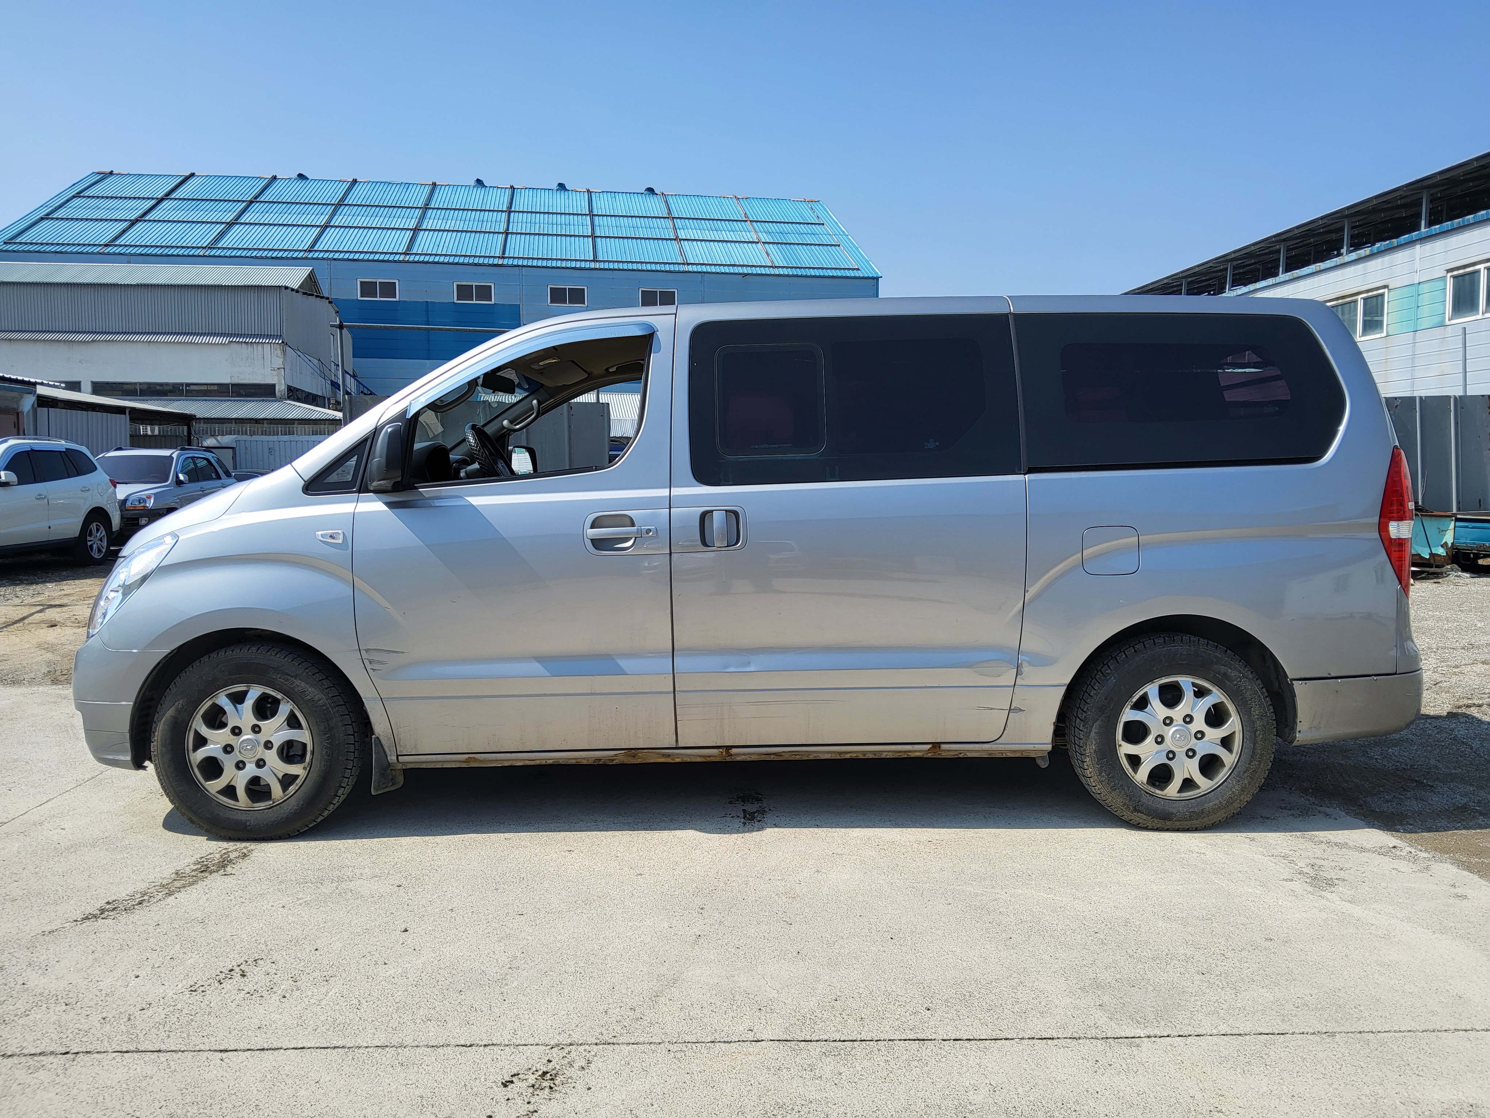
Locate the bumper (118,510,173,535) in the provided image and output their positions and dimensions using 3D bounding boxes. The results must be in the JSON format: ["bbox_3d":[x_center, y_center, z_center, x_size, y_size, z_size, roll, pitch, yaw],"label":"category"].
[{"bbox_3d":[-9.773,-0.469,16.885,1.800,0.500,0.570,-1,5,-8],"label":"bumper"}]

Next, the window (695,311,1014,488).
[{"bbox_3d":[0.380,-0.547,3.821,1.120,0.590,0.050,-1,-9,0],"label":"window"}]

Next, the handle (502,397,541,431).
[{"bbox_3d":[-1.058,-0.681,5.342,0.230,0.075,0.035,-34,-33,5],"label":"handle"}]

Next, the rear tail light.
[{"bbox_3d":[2.257,-0.134,3.922,0.160,0.530,0.210,-5,0,0],"label":"rear tail light"}]

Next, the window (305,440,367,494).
[{"bbox_3d":[-1.421,-0.317,3.886,0.225,0.200,0.030,0,-11,10],"label":"window"}]

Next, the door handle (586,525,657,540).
[{"bbox_3d":[-0.414,-0.089,3.760,0.240,0.043,0.050,-2,3,0],"label":"door handle"}]

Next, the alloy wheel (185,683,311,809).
[{"bbox_3d":[-1.702,0.640,3.922,0.440,0.440,0.170,-1,5,0],"label":"alloy wheel"}]

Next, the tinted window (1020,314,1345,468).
[{"bbox_3d":[1.479,-0.577,3.832,1.130,0.570,0.060,-1,-9,-2],"label":"tinted window"}]

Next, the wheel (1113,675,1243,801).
[{"bbox_3d":[1.496,0.609,3.930,0.440,0.440,0.170,-1,5,0],"label":"wheel"}]

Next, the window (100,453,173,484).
[{"bbox_3d":[-9.960,-1.453,18.067,1.400,0.120,0.820,-1,38,-8],"label":"window"}]

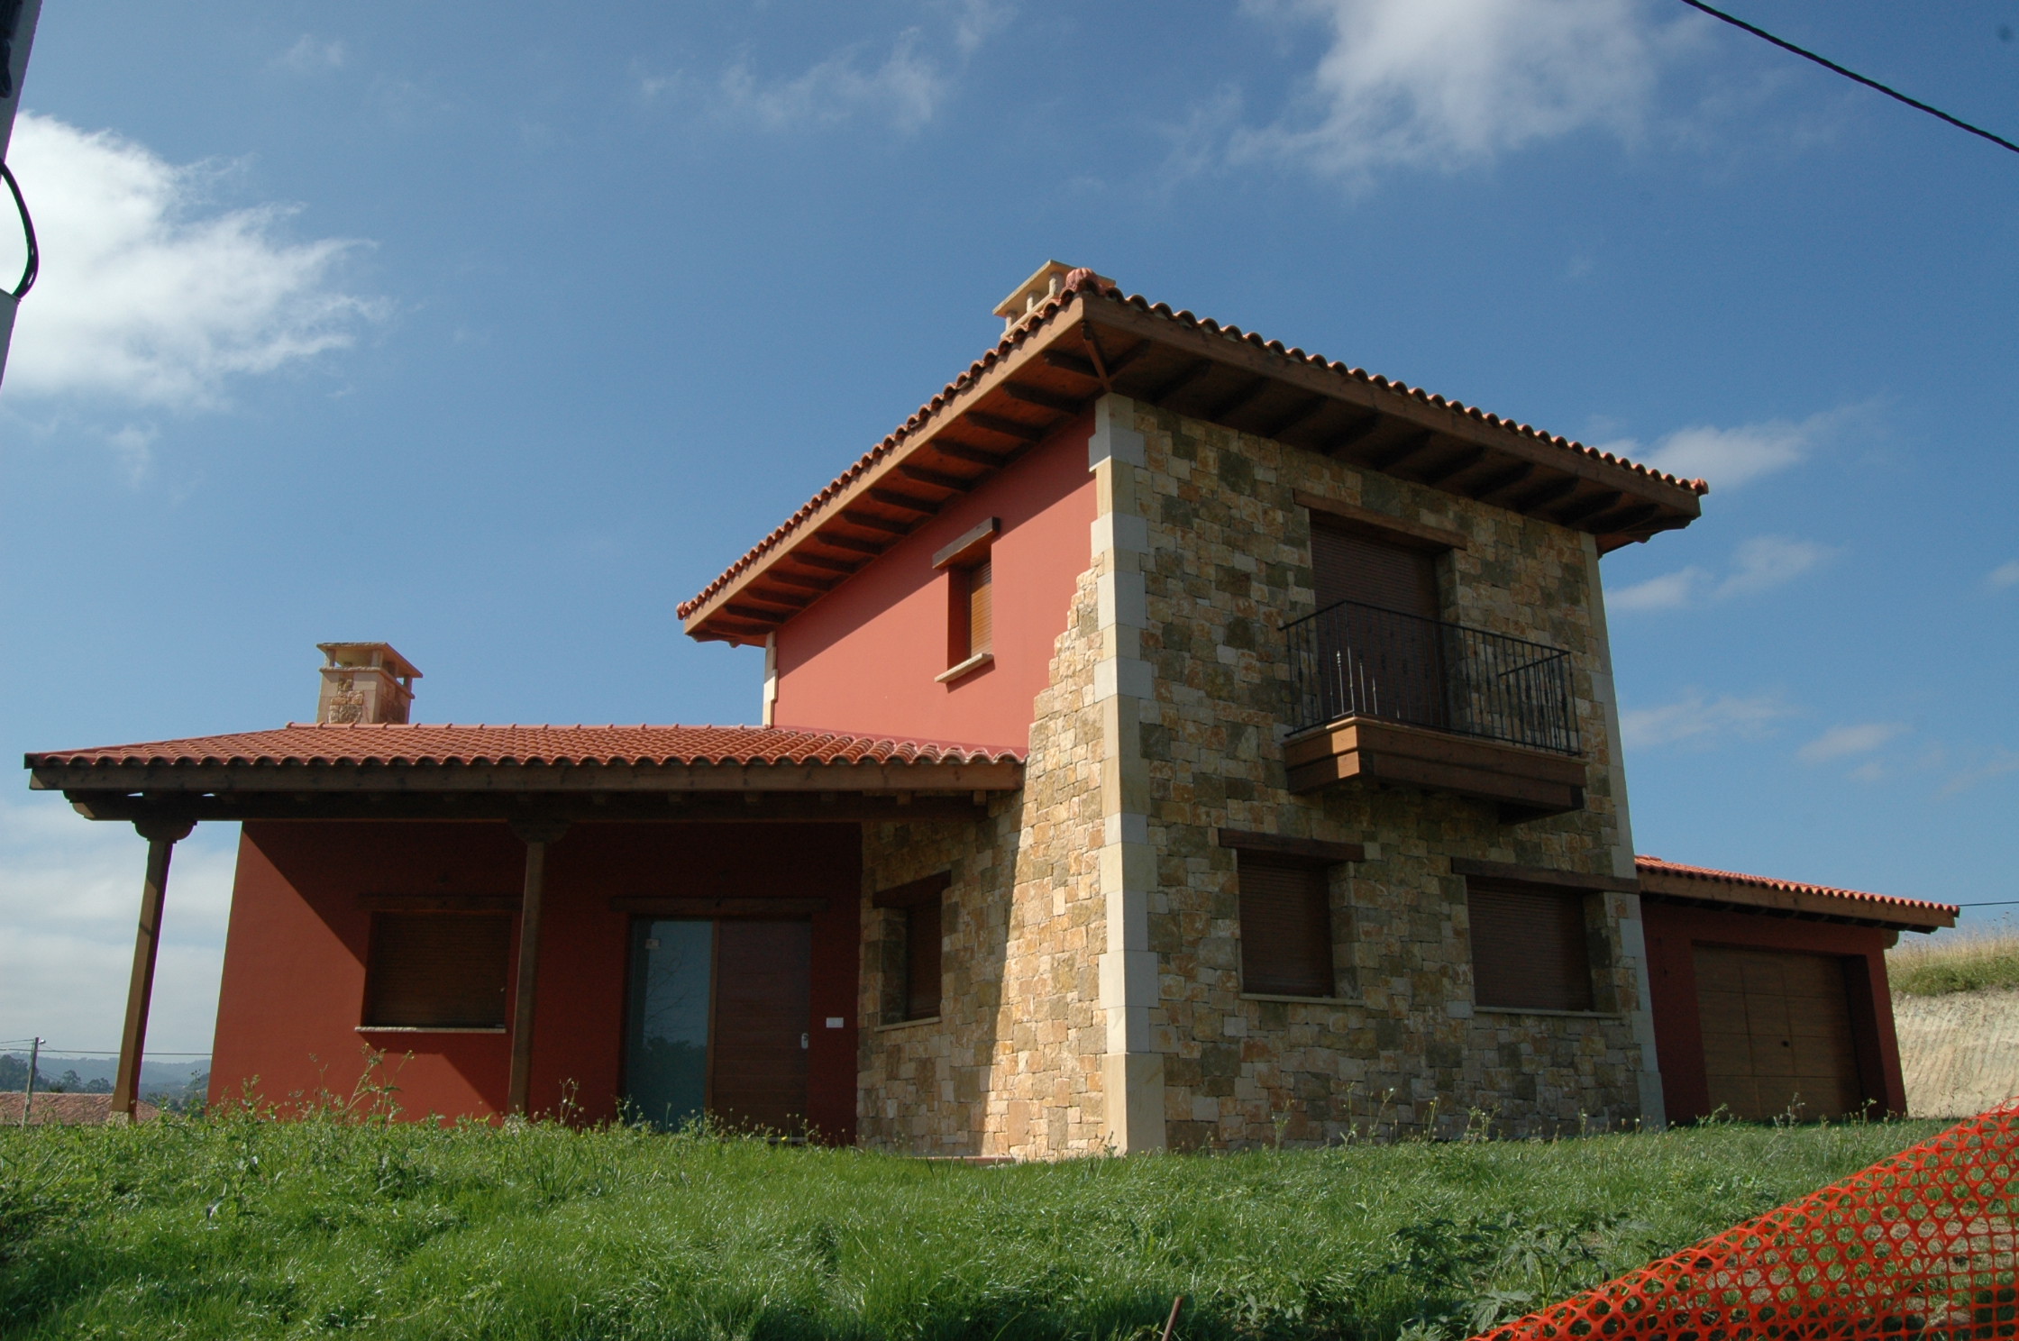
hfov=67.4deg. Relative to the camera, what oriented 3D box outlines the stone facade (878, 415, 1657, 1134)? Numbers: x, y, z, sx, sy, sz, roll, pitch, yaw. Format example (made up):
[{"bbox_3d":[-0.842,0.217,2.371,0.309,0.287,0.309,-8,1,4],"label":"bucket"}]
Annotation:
[{"bbox_3d":[2.199,1.539,14.716,5.904,5.883,4.505,9,-19,-30],"label":"stone facade"}]

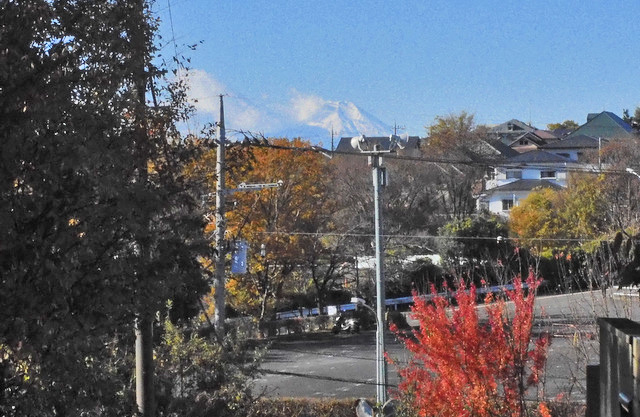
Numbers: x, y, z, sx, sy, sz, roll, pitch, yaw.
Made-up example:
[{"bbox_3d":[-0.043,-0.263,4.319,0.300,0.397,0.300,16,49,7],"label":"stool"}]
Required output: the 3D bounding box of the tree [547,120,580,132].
[{"bbox_3d":[40.861,-11.964,265.000,5.600,5.729,5.200,0,1,0],"label":"tree"}]

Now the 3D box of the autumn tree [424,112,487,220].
[{"bbox_3d":[12.493,-3.688,145.000,5.800,10.326,5.600,0,1,0],"label":"autumn tree"}]

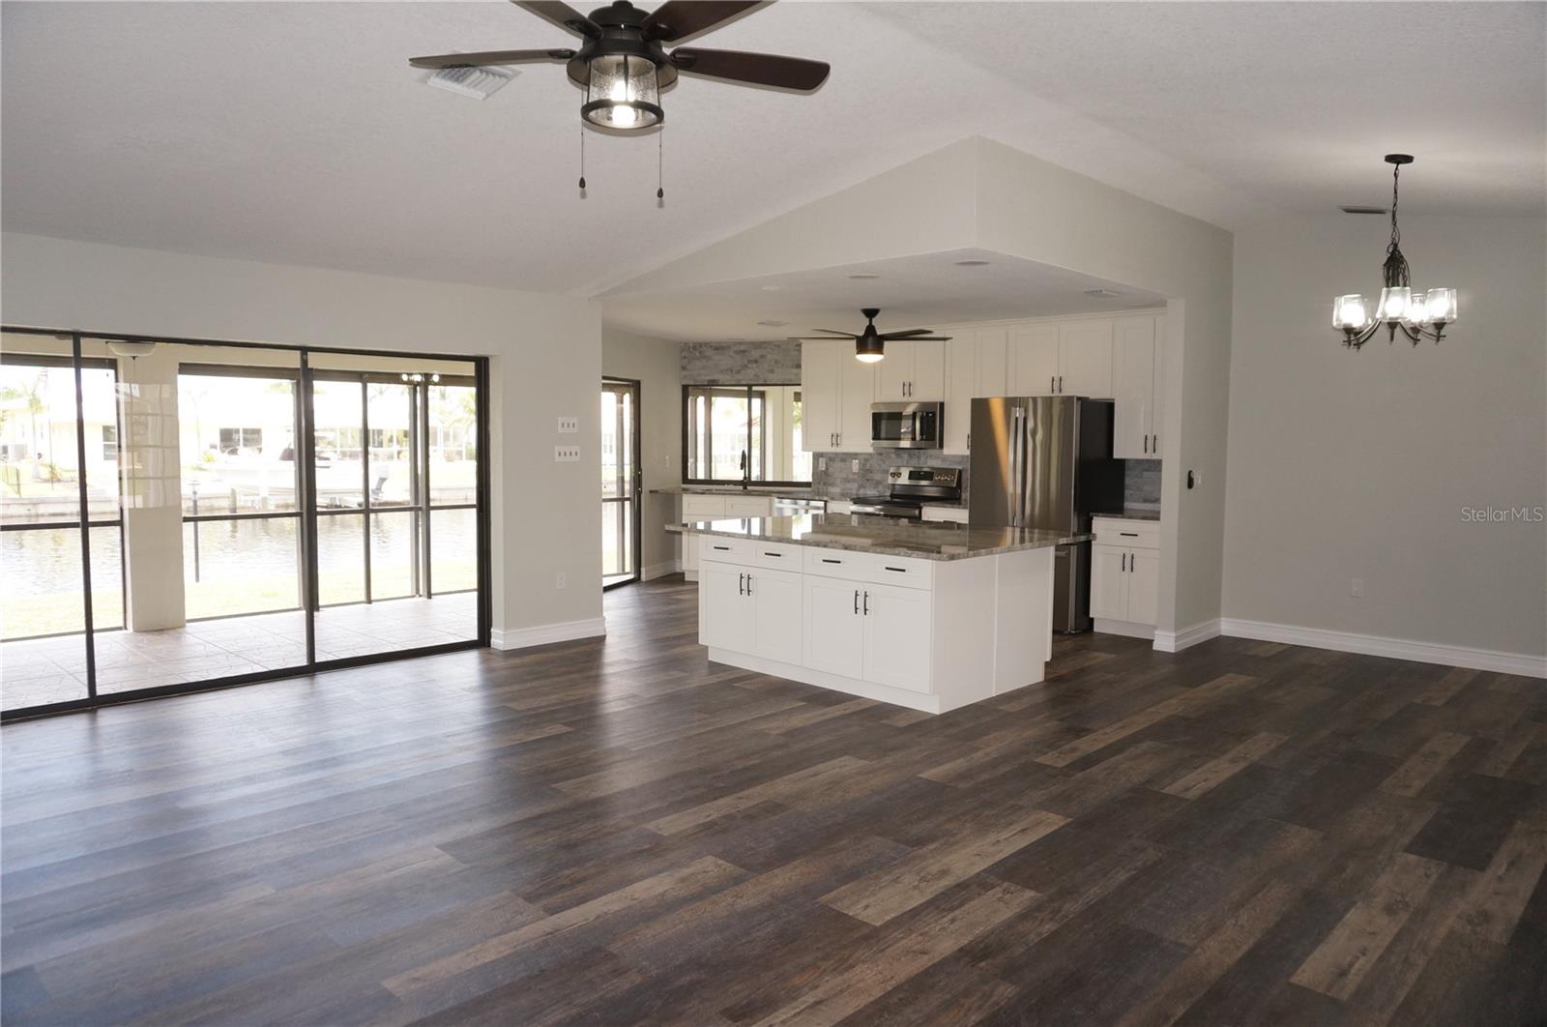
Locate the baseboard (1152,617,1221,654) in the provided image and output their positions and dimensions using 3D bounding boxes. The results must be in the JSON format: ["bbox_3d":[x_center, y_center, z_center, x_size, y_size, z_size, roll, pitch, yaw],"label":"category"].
[{"bbox_3d":[3.028,0.877,7.501,0.153,0.130,0.863,5,7,44],"label":"baseboard"}]

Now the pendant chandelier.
[{"bbox_3d":[3.075,-1.280,5.083,0.615,0.945,0.615,3,5,31],"label":"pendant chandelier"}]

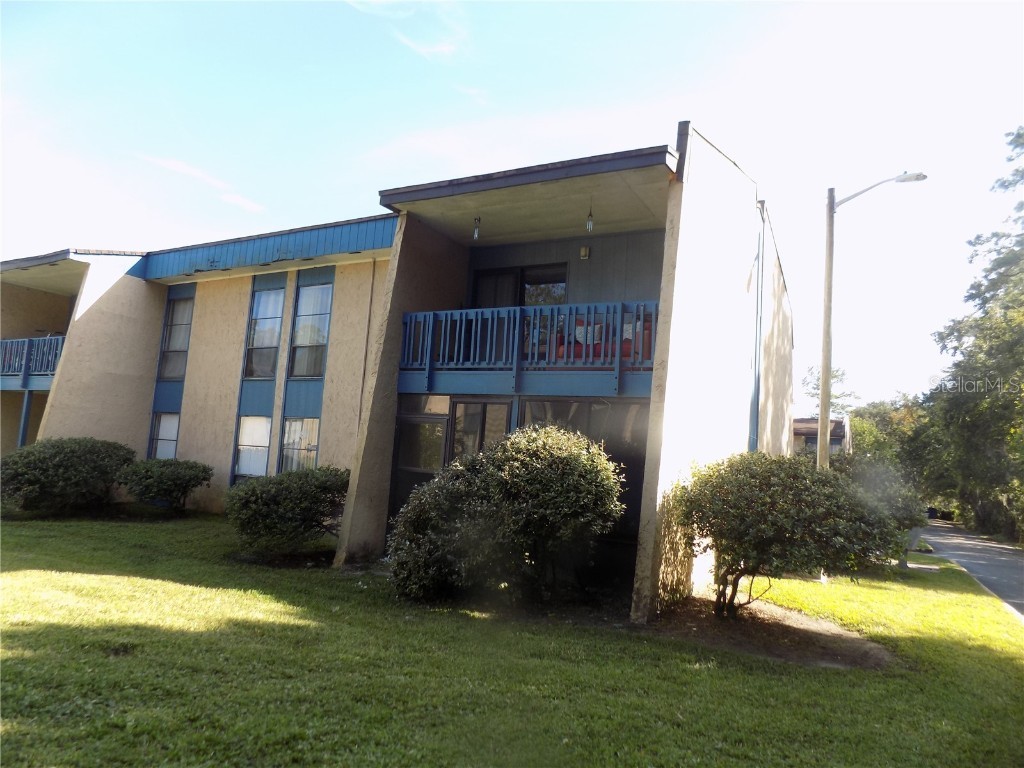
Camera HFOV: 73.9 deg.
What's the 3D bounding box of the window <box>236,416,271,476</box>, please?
[{"bbox_3d":[-5.402,1.311,14.243,1.071,1.250,0.120,0,-7,30],"label":"window"}]

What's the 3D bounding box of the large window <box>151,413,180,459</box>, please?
[{"bbox_3d":[-8.030,1.299,15.771,1.013,1.245,0.120,0,-7,30],"label":"large window"}]

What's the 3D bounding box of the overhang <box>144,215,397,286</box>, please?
[{"bbox_3d":[-4.952,-2.690,13.796,7.585,0.640,0.217,0,-7,28],"label":"overhang"}]

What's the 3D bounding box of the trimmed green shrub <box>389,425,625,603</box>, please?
[{"bbox_3d":[-0.065,1.488,8.000,2.775,2.007,1.900,4,-6,0],"label":"trimmed green shrub"}]

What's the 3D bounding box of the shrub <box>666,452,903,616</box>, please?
[{"bbox_3d":[3.264,1.824,8.150,2.580,1.992,2.300,1,-7,22],"label":"shrub"}]

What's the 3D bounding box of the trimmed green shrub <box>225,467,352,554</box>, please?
[{"bbox_3d":[-3.339,1.916,10.579,1.800,1.180,1.500,0,-7,30],"label":"trimmed green shrub"}]

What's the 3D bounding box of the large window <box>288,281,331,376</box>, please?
[{"bbox_3d":[-4.013,-1.031,13.580,0.965,1.911,0.099,0,-7,28],"label":"large window"}]

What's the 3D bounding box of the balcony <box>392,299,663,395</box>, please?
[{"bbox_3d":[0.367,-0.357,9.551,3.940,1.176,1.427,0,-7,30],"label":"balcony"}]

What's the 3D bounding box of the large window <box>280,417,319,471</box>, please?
[{"bbox_3d":[-4.217,1.304,13.555,1.052,1.250,0.120,0,-7,30],"label":"large window"}]

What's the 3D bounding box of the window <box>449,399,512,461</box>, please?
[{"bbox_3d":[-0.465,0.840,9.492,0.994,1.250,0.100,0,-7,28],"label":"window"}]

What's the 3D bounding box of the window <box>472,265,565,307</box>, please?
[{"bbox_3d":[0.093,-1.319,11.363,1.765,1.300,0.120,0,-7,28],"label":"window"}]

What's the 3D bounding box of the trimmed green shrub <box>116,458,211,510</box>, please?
[{"bbox_3d":[-7.099,2.058,13.900,1.747,1.063,1.500,7,-7,-26],"label":"trimmed green shrub"}]

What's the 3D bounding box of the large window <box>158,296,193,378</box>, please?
[{"bbox_3d":[-7.878,-1.057,16.024,1.033,1.969,0.120,0,-7,30],"label":"large window"}]

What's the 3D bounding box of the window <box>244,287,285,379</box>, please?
[{"bbox_3d":[-5.254,-1.061,14.500,1.042,1.988,0.120,0,-7,30],"label":"window"}]

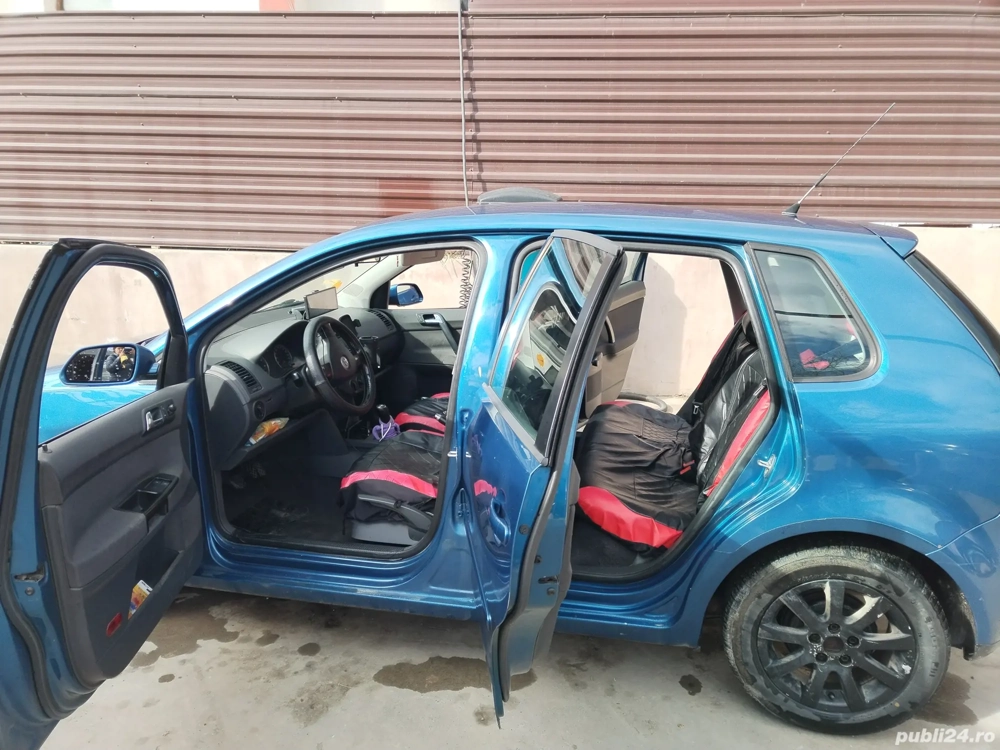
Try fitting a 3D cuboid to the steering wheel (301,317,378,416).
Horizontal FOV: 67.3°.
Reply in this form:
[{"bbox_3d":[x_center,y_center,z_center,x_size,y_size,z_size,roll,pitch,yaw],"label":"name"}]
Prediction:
[{"bbox_3d":[-0.576,-0.042,2.720,0.100,0.380,0.380,-25,5,20],"label":"steering wheel"}]

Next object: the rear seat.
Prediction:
[{"bbox_3d":[0.717,0.134,2.781,0.780,0.700,1.300,1,14,15],"label":"rear seat"}]

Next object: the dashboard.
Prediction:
[{"bbox_3d":[-0.860,-0.039,3.179,0.580,0.460,1.380,1,14,15],"label":"dashboard"}]

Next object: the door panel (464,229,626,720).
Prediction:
[{"bbox_3d":[0.044,0.245,1.772,0.270,1.140,0.920,-5,13,-10],"label":"door panel"}]

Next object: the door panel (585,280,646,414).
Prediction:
[{"bbox_3d":[0.635,-0.133,3.992,0.100,0.630,0.740,7,16,36],"label":"door panel"}]

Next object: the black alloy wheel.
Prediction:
[{"bbox_3d":[0.921,0.708,2.096,0.580,0.580,0.190,1,14,15],"label":"black alloy wheel"}]

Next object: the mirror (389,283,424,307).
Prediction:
[{"bbox_3d":[-0.491,-0.419,3.911,0.120,0.128,0.210,1,14,15],"label":"mirror"}]

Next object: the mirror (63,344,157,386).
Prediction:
[{"bbox_3d":[-1.176,-0.033,2.250,0.240,0.128,0.120,-4,13,-6],"label":"mirror"}]

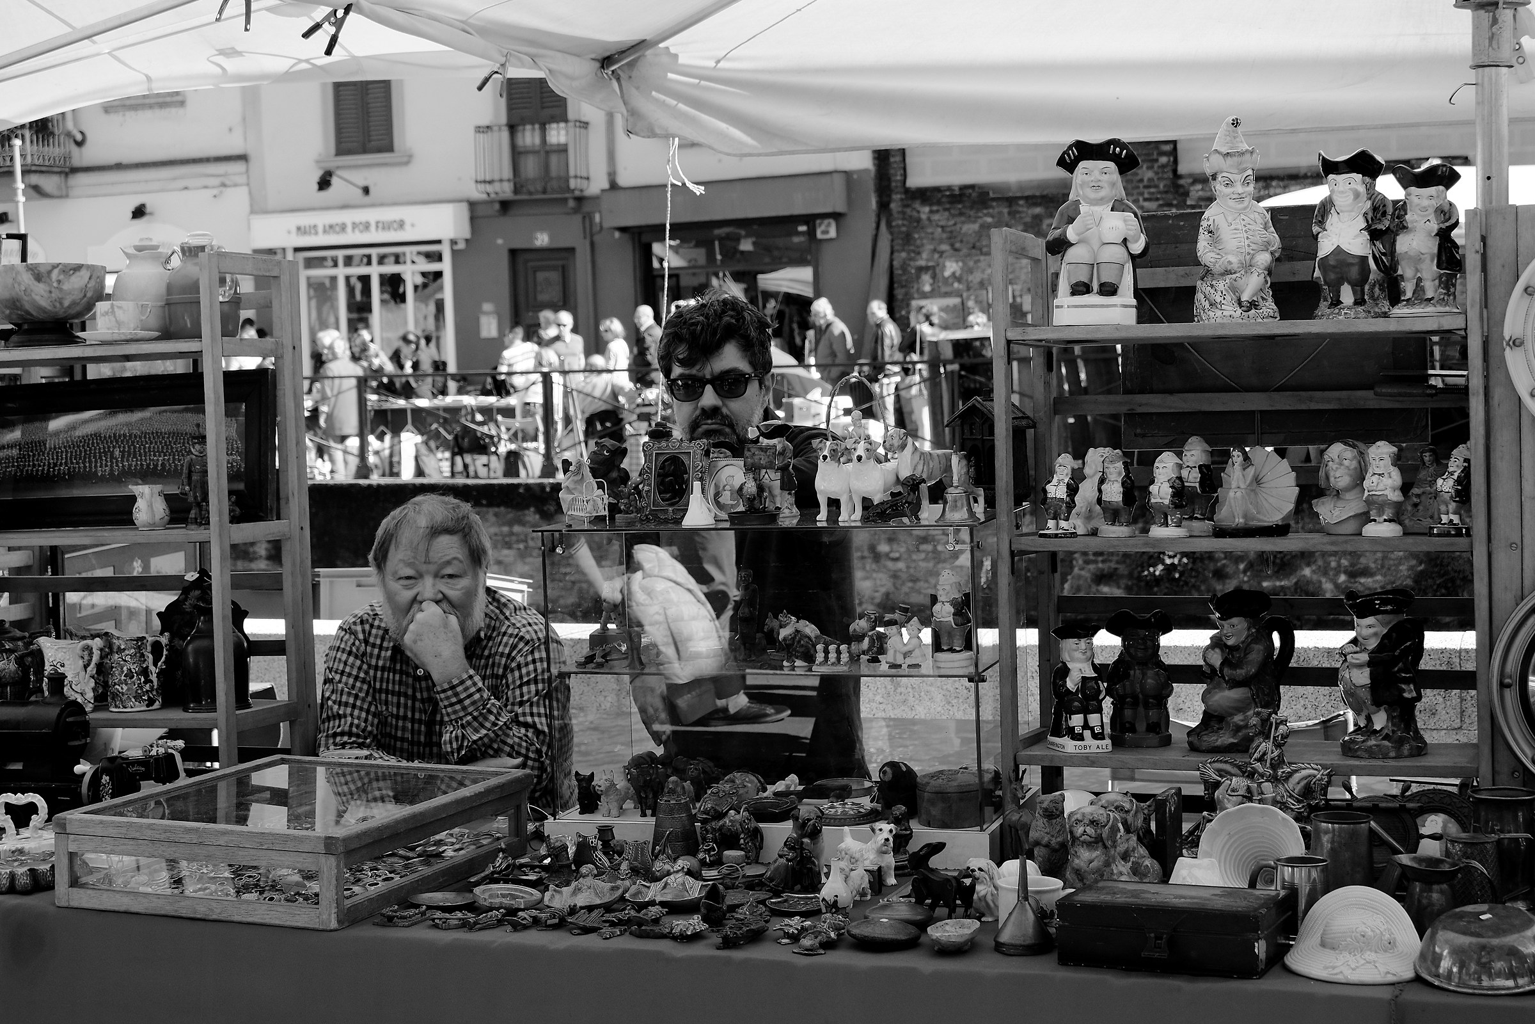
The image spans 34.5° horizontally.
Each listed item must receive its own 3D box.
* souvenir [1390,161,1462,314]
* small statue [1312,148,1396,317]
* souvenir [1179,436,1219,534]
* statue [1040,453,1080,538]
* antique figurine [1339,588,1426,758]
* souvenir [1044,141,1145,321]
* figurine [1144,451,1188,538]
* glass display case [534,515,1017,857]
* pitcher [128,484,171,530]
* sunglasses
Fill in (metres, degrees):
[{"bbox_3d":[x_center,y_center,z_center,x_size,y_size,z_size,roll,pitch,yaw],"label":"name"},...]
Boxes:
[{"bbox_3d":[0.909,-0.379,3.410,0.098,0.211,0.106,0,4,23],"label":"souvenir"},{"bbox_3d":[0.819,-0.388,3.450,0.106,0.239,0.118,0,4,28],"label":"small statue"},{"bbox_3d":[0.654,-0.040,3.747,0.059,0.145,0.062,0,2,27],"label":"souvenir"},{"bbox_3d":[0.418,-0.024,3.551,0.055,0.121,0.058,-1,3,5],"label":"statue"},{"bbox_3d":[0.888,0.233,3.575,0.118,0.245,0.102,-4,4,-36],"label":"antique figurine"},{"bbox_3d":[0.474,-0.403,3.564,0.145,0.268,0.145,-2,3,2],"label":"souvenir"},{"bbox_3d":[0.582,-0.026,3.596,0.056,0.127,0.055,1,4,35],"label":"figurine"},{"bbox_3d":[0.043,0.265,3.869,0.700,0.505,0.390,-1,3,17],"label":"glass display case"},{"bbox_3d":[-1.007,-0.008,4.027,0.078,0.076,0.062,-4,4,-30],"label":"pitcher"},{"bbox_3d":[-0.081,-0.207,4.087,0.145,0.048,0.145,-4,2,10],"label":"sunglasses"}]

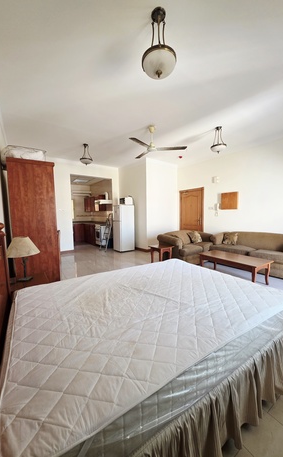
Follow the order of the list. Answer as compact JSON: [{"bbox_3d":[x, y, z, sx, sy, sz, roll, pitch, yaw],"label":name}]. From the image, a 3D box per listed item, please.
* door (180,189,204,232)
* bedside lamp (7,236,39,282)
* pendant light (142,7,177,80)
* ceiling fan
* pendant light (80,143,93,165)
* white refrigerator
[{"bbox_3d":[1.927,-0.385,6.679,0.090,2.211,1.155,-4,6,-34],"label":"door"},{"bbox_3d":[-1.371,0.352,2.003,0.330,0.506,0.330,-4,6,-34],"label":"bedside lamp"},{"bbox_3d":[0.161,-1.679,1.578,0.320,0.530,0.320,-1,5,0],"label":"pendant light"},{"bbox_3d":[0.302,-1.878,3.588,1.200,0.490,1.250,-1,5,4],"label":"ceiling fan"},{"bbox_3d":[-1.448,-1.922,4.513,0.325,0.510,0.325,-4,6,-34],"label":"pendant light"},{"bbox_3d":[-0.628,0.000,6.213,0.575,1.608,0.530,-4,6,-34],"label":"white refrigerator"}]

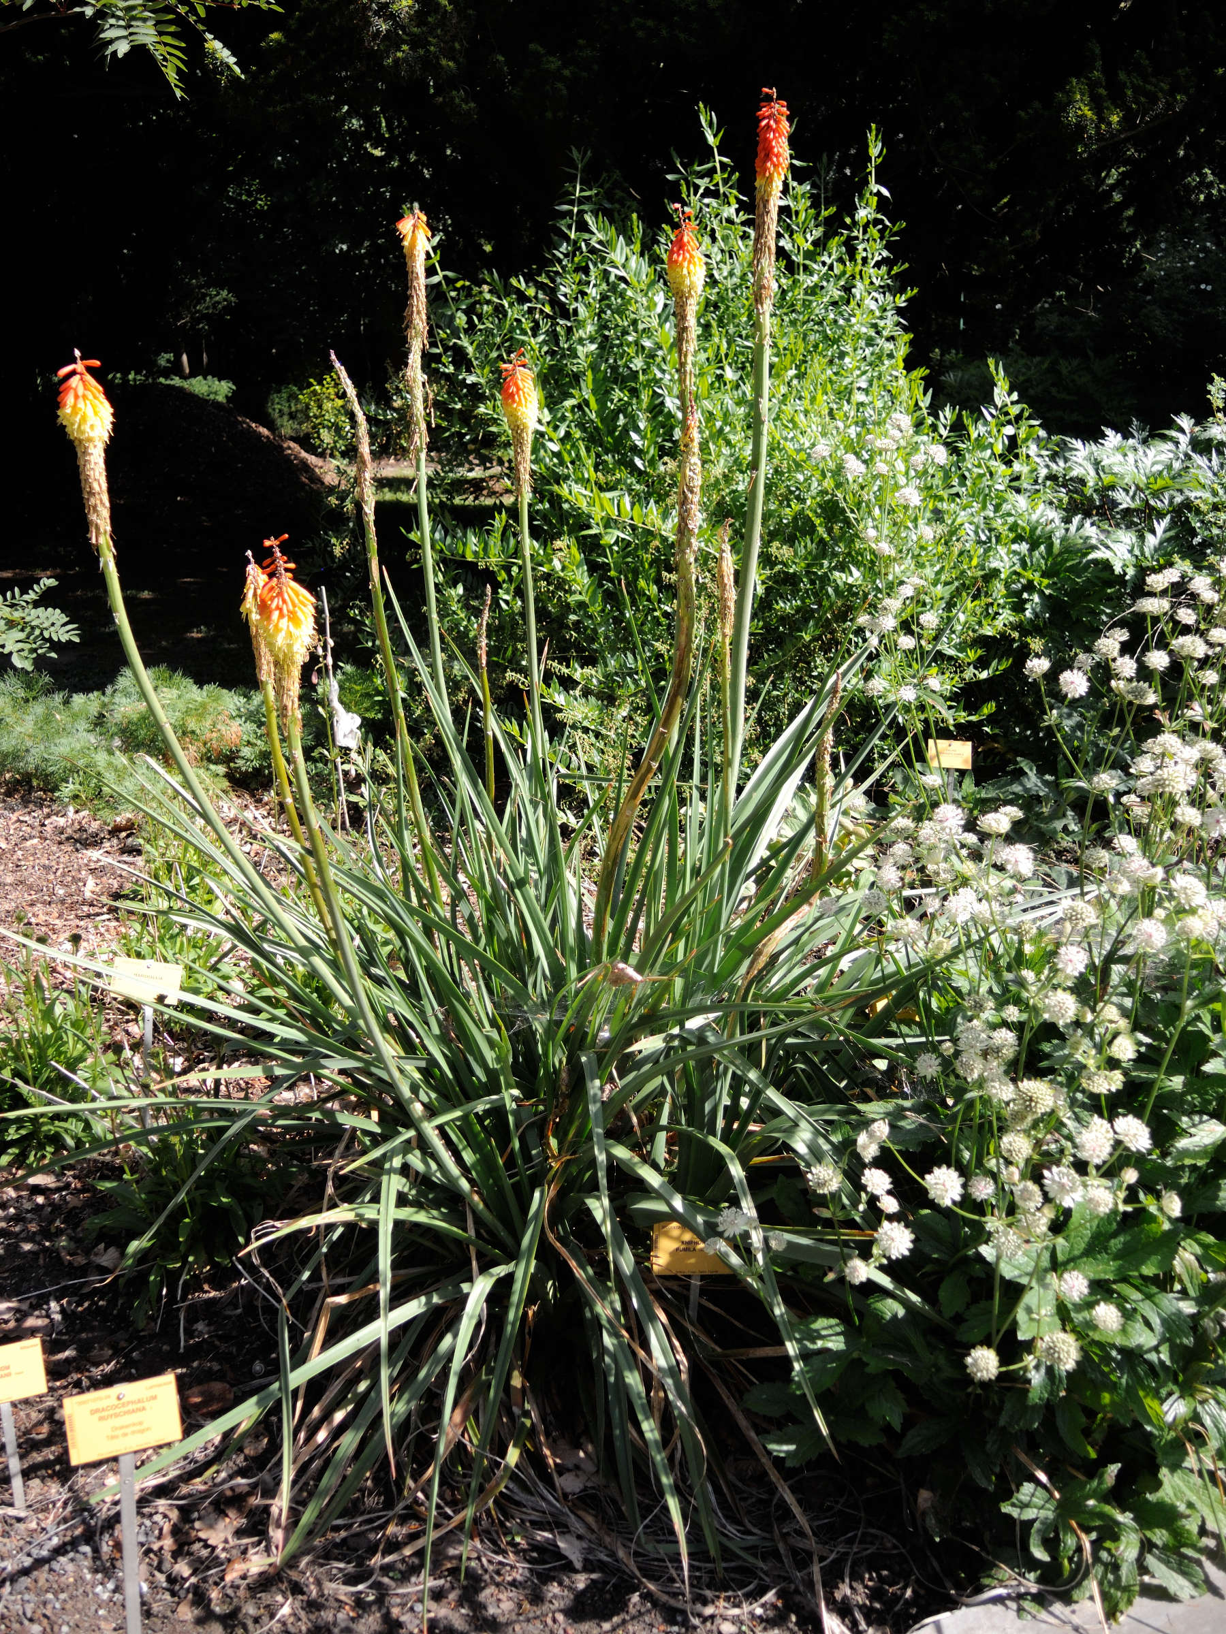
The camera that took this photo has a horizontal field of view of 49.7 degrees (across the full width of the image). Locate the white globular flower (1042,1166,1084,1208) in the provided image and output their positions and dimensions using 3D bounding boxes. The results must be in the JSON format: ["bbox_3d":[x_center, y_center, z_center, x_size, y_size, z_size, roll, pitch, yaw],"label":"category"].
[{"bbox_3d":[0.447,0.367,1.310,0.042,0.035,0.042,0,15,0],"label":"white globular flower"}]

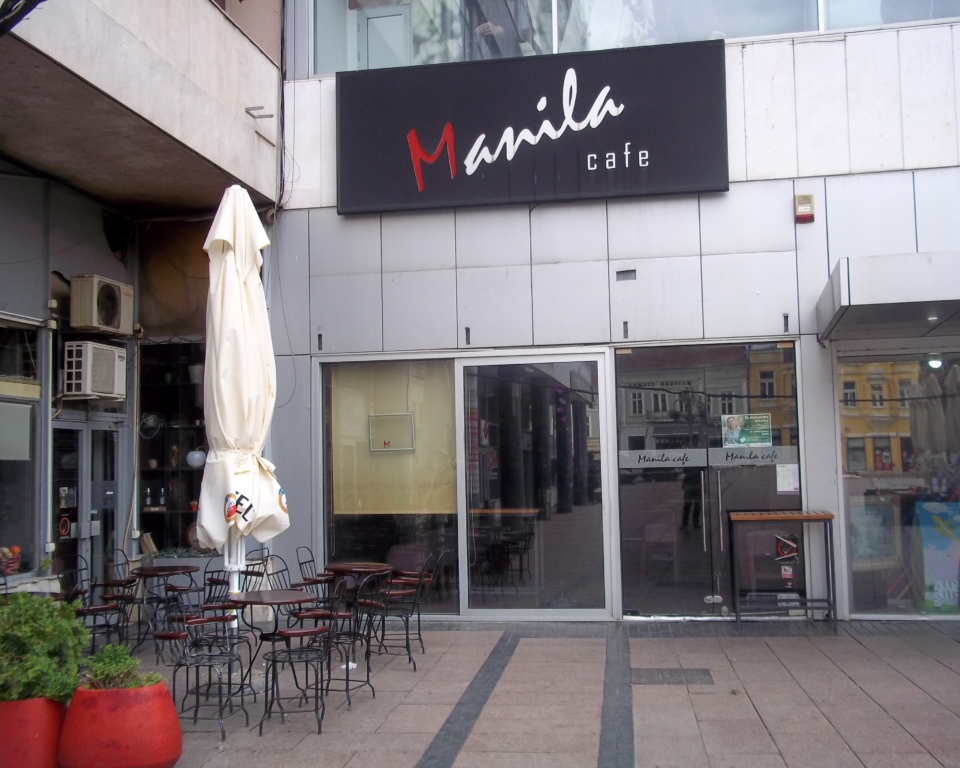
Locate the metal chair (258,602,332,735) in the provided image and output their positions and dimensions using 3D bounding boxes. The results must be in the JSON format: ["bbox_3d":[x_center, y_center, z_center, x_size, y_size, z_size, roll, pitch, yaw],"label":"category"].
[{"bbox_3d":[-1.106,1.695,6.717,0.520,0.900,0.570,-1,-4,-1],"label":"metal chair"}]

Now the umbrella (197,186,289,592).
[{"bbox_3d":[-1.819,0.342,8.047,0.700,3.720,0.700,-2,-4,7],"label":"umbrella"}]

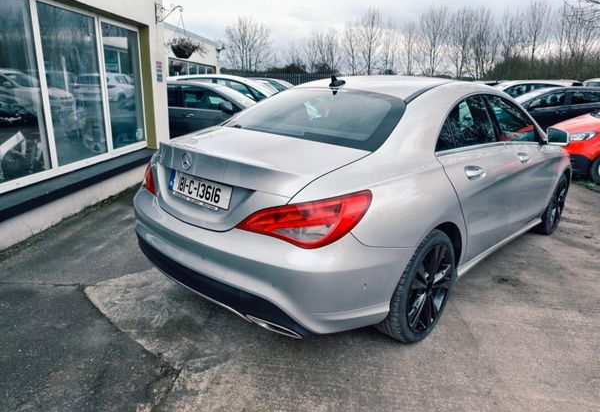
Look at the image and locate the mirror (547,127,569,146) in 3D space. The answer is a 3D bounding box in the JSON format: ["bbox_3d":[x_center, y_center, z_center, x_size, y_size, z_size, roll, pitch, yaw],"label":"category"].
[{"bbox_3d":[2.025,-0.543,3.153,0.185,0.135,0.115,17,21,42],"label":"mirror"}]

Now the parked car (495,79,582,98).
[{"bbox_3d":[7.027,-3.146,12.647,4.300,1.520,1.800,5,16,9],"label":"parked car"}]

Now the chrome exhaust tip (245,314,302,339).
[{"bbox_3d":[-0.101,0.525,1.749,0.270,0.065,0.100,12,18,32],"label":"chrome exhaust tip"}]

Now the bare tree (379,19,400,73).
[{"bbox_3d":[7.942,-12.752,36.052,1.931,7.545,1.931,2,16,0],"label":"bare tree"}]

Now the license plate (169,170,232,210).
[{"bbox_3d":[-0.500,-0.087,1.957,0.520,0.112,0.015,17,9,42],"label":"license plate"}]

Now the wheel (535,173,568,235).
[{"bbox_3d":[2.539,-0.027,4.109,0.225,0.634,0.634,17,21,42],"label":"wheel"}]

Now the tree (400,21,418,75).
[{"bbox_3d":[9.731,-12.628,36.037,1.580,7.437,1.580,2,16,0],"label":"tree"}]

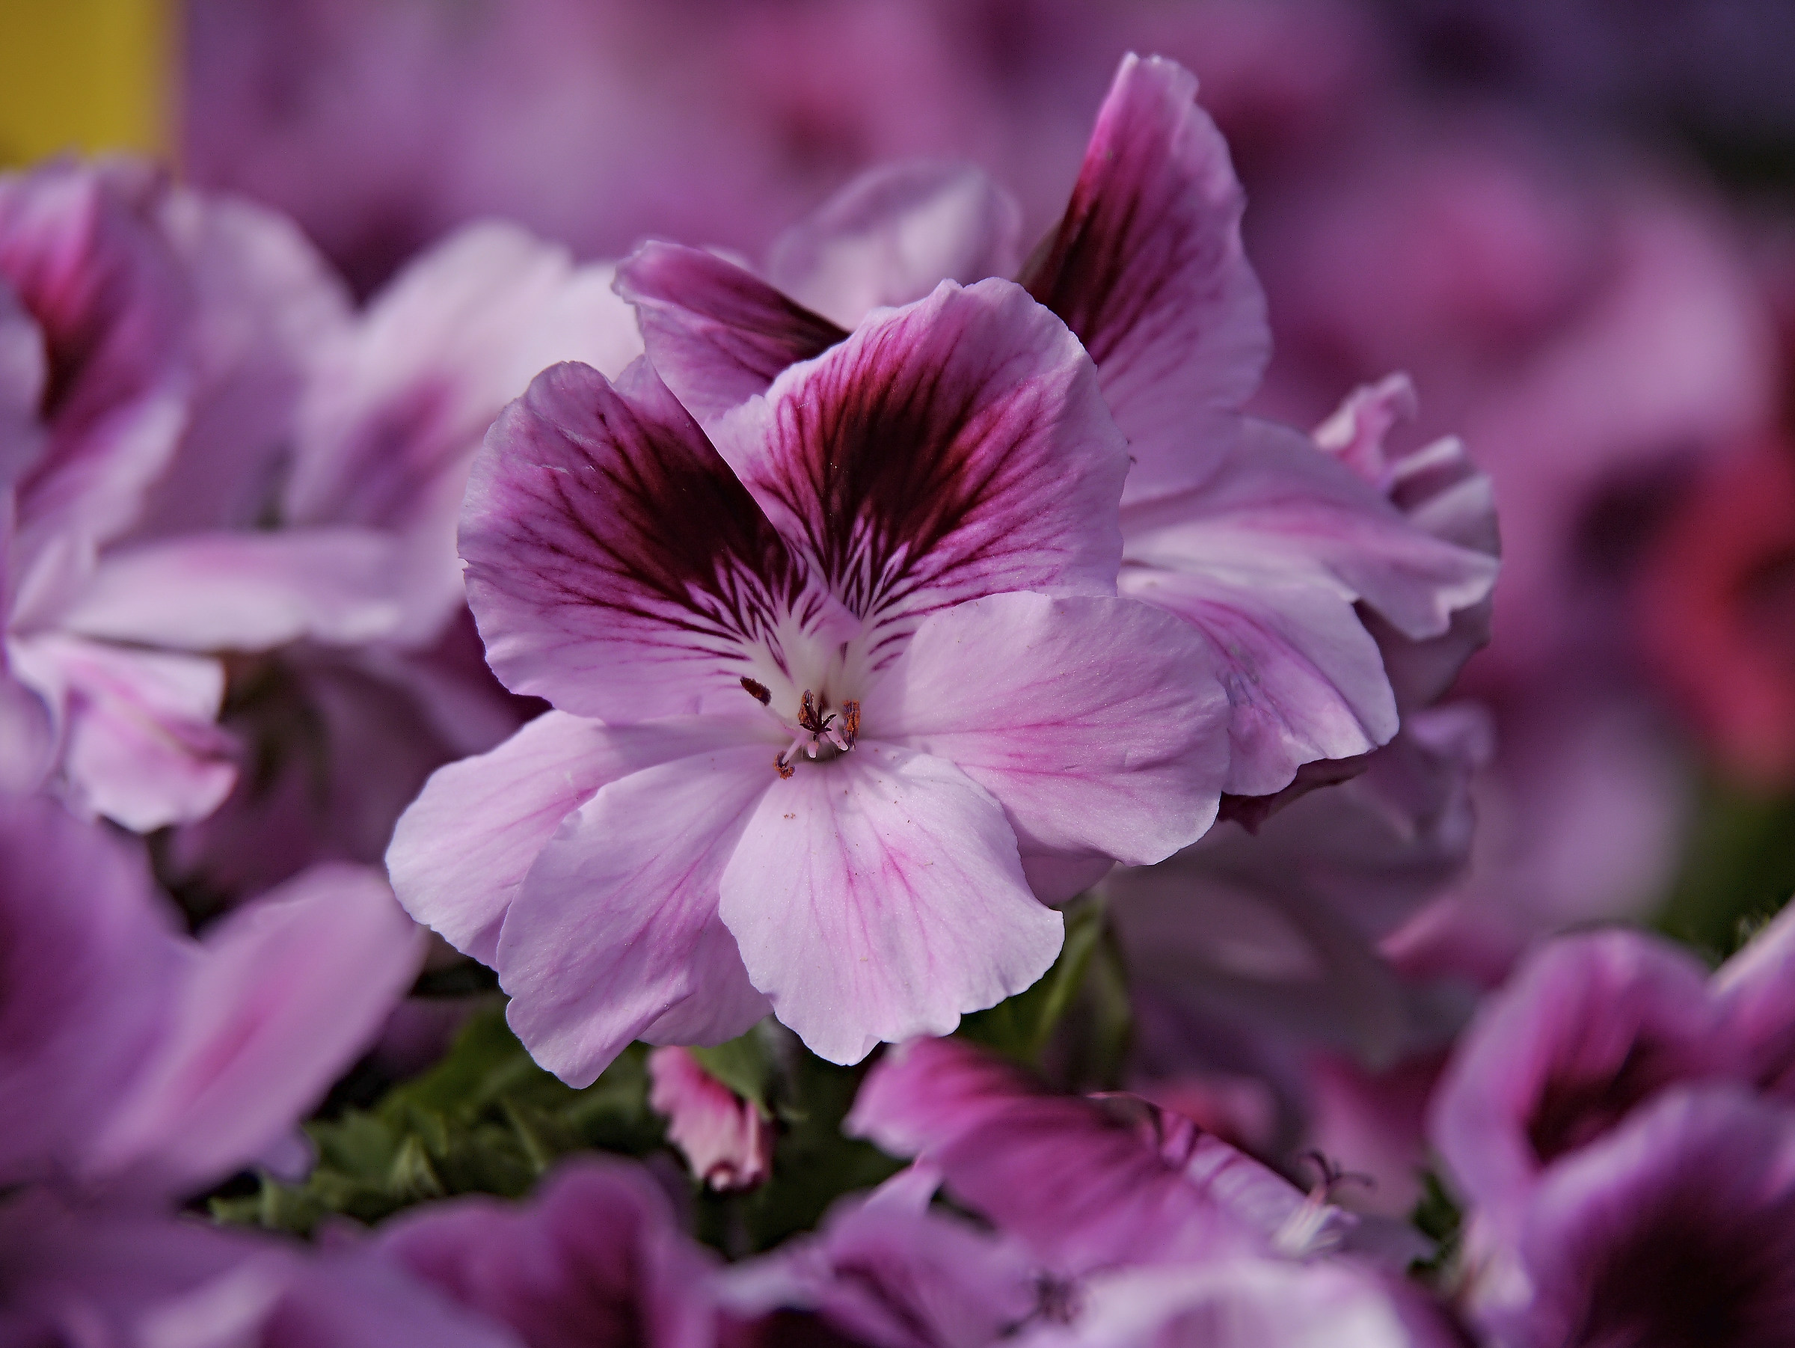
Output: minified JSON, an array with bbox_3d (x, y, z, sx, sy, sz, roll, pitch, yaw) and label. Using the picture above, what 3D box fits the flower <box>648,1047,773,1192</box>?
[{"bbox_3d":[-0.012,0.029,1.015,0.008,0.010,0.008,0,0,0],"label":"flower"}]

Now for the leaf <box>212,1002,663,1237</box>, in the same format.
[{"bbox_3d":[-0.030,0.029,1.030,0.029,0.015,0.022,0,13,0],"label":"leaf"}]

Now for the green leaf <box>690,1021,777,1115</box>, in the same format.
[{"bbox_3d":[-0.011,0.026,1.013,0.006,0.006,0.004,0,0,0],"label":"green leaf"}]

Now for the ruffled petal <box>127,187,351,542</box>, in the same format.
[{"bbox_3d":[-0.044,-0.021,1.040,0.015,0.024,0.009,0,0,-6],"label":"ruffled petal"}]

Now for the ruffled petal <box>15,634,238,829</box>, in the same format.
[{"bbox_3d":[-0.051,0.004,1.020,0.015,0.013,0.010,0,0,-9],"label":"ruffled petal"}]

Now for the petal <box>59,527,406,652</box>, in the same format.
[{"bbox_3d":[-0.044,-0.006,1.025,0.022,0.009,0.015,-1,6,-11],"label":"petal"}]

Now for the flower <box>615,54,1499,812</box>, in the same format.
[{"bbox_3d":[0.011,-0.016,1.028,0.057,0.050,0.035,1,-9,-6],"label":"flower"}]

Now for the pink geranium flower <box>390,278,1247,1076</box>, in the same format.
[{"bbox_3d":[-0.006,0.000,1.000,0.053,0.050,0.026,-1,-7,6],"label":"pink geranium flower"}]

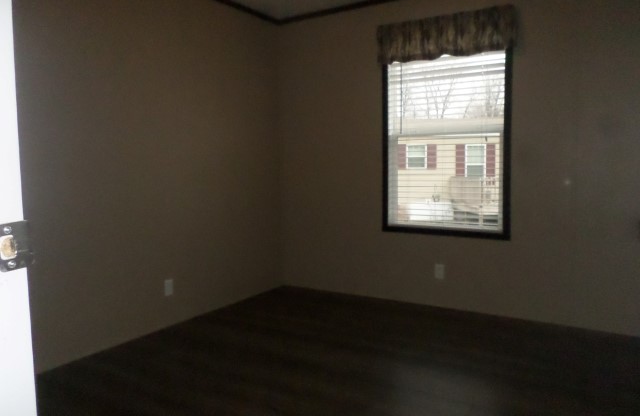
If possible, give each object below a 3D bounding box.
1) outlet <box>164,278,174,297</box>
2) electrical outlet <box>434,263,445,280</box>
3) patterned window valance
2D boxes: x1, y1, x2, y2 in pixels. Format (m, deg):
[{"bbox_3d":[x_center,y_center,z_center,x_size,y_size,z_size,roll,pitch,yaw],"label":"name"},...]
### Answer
[{"bbox_3d":[-1.057,0.562,3.257,0.012,0.115,0.072,2,6,32],"label":"outlet"},{"bbox_3d":[0.927,0.495,3.580,0.072,0.115,0.012,2,6,32],"label":"electrical outlet"},{"bbox_3d":[0.898,-1.247,3.383,0.991,0.279,0.099,2,6,32],"label":"patterned window valance"}]

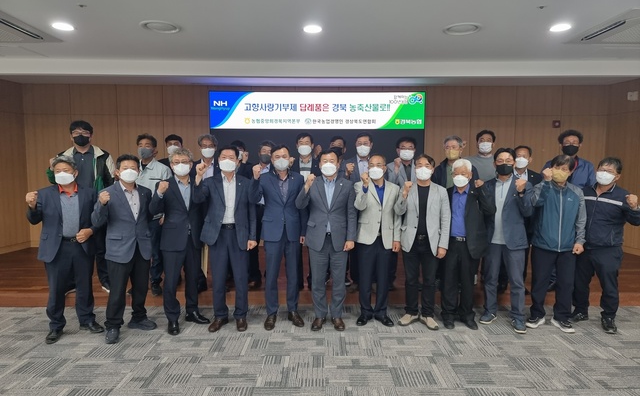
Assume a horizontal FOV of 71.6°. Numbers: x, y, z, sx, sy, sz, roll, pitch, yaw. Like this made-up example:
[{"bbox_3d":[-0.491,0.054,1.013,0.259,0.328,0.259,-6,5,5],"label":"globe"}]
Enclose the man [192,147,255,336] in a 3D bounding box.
[{"bbox_3d":[-0.920,0.382,4.276,0.588,1.765,0.420,-1,5,-7],"label":"man"}]

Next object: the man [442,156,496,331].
[{"bbox_3d":[1.443,0.441,4.313,0.505,1.625,0.380,1,5,11],"label":"man"}]

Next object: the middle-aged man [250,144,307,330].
[{"bbox_3d":[-0.404,0.376,4.324,0.536,1.764,0.400,0,5,-3],"label":"middle-aged man"}]

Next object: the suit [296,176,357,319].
[{"bbox_3d":[0.063,0.491,4.305,0.560,1.435,0.350,0,5,1],"label":"suit"}]

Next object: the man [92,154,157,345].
[{"bbox_3d":[-1.801,0.443,4.088,0.550,1.680,0.440,-2,5,-20],"label":"man"}]

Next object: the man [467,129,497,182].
[{"bbox_3d":[1.823,0.124,5.008,0.540,1.775,0.360,1,5,10],"label":"man"}]

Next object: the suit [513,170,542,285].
[{"bbox_3d":[2.296,0.328,5.006,0.540,1.340,0.340,2,5,20],"label":"suit"}]

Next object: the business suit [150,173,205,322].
[{"bbox_3d":[-1.366,0.498,4.252,0.520,1.420,0.370,-2,5,-18],"label":"business suit"}]

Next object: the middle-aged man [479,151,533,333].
[{"bbox_3d":[1.800,0.395,4.281,0.520,1.730,0.430,1,5,15],"label":"middle-aged man"}]

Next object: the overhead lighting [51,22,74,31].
[{"bbox_3d":[-2.006,-1.336,3.466,0.175,0.030,0.175,0,5,0],"label":"overhead lighting"}]

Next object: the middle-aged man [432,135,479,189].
[{"bbox_3d":[1.550,0.168,5.076,0.580,1.750,0.380,1,5,14],"label":"middle-aged man"}]

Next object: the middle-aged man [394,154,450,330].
[{"bbox_3d":[1.003,0.420,4.342,0.538,1.664,0.400,1,5,8],"label":"middle-aged man"}]

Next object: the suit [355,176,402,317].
[{"bbox_3d":[0.574,0.504,4.426,0.460,1.405,0.340,0,5,4],"label":"suit"}]

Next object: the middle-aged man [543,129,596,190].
[{"bbox_3d":[2.770,0.142,4.927,0.566,1.788,0.400,1,5,18],"label":"middle-aged man"}]

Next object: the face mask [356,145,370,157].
[{"bbox_3d":[0.481,-0.515,4.874,0.150,0.130,0.100,0,5,8],"label":"face mask"}]

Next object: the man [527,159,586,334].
[{"bbox_3d":[2.280,0.424,4.277,0.559,1.659,0.420,1,5,17],"label":"man"}]

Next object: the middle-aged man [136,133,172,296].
[{"bbox_3d":[-1.875,0.174,4.880,0.520,1.750,0.360,0,5,-2],"label":"middle-aged man"}]

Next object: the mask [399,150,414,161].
[{"bbox_3d":[0.968,-0.484,4.923,0.155,0.118,0.090,1,5,8],"label":"mask"}]

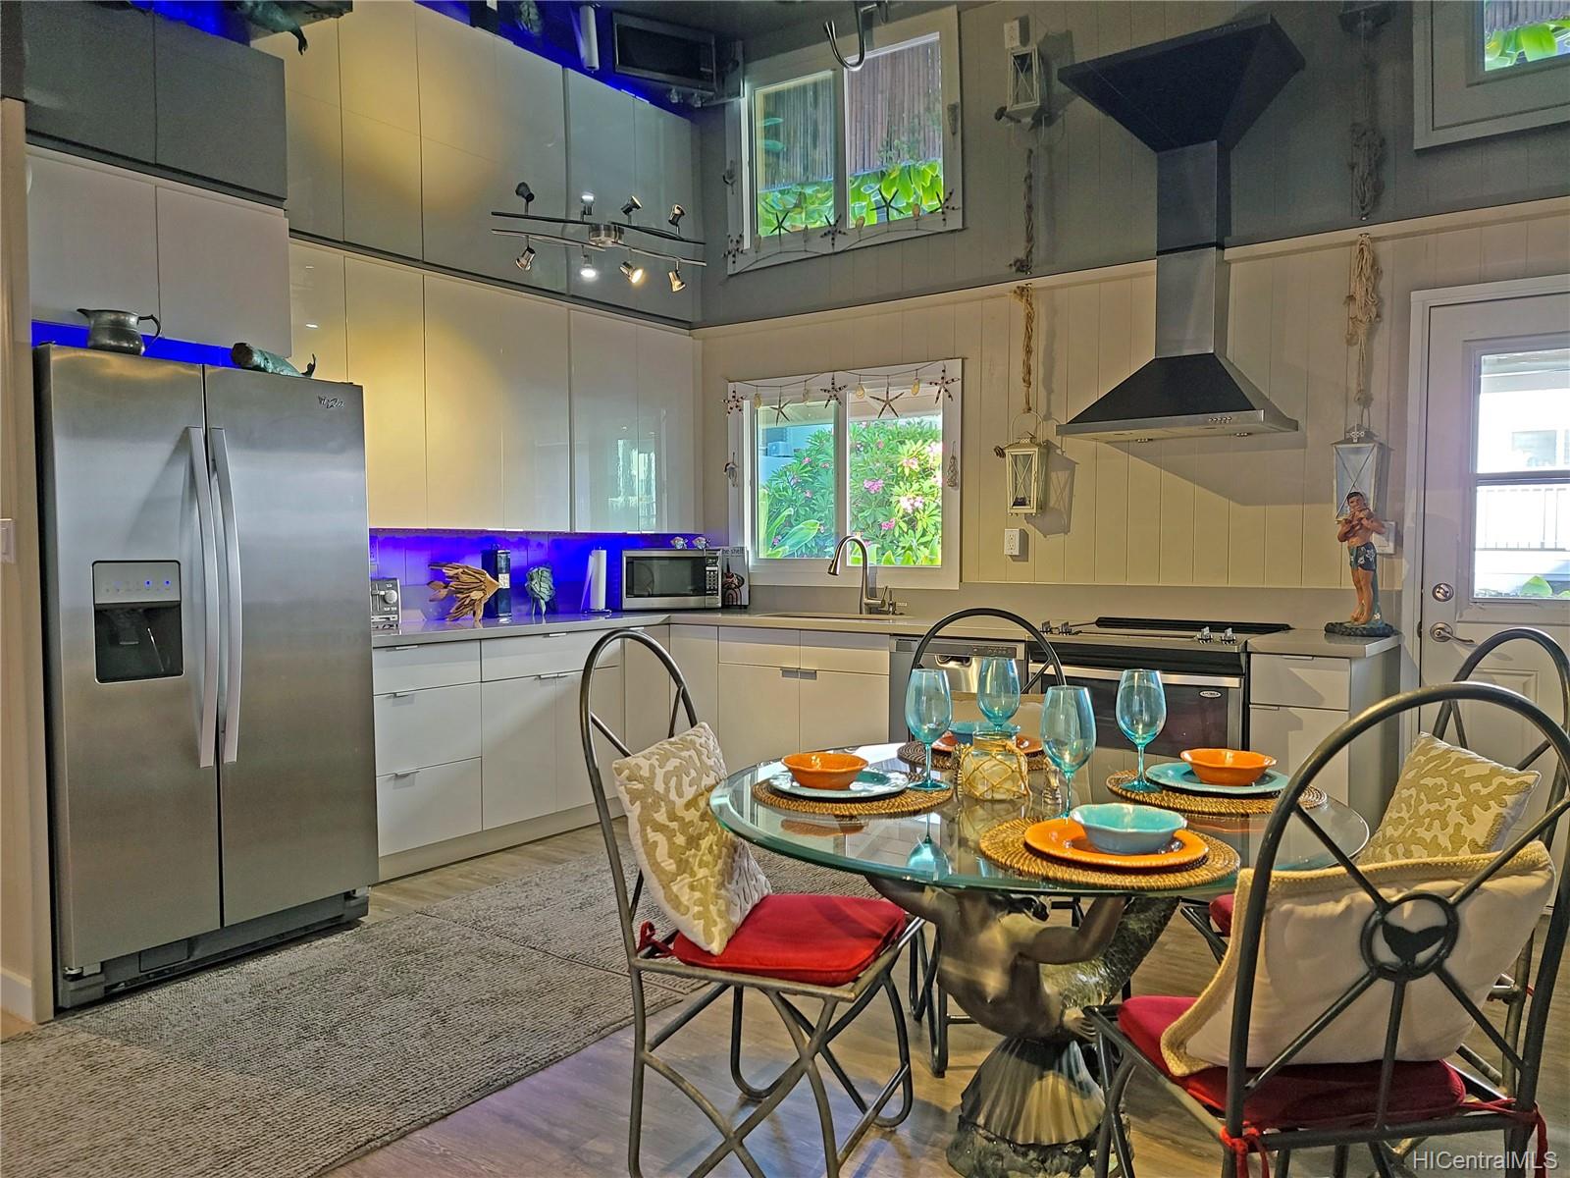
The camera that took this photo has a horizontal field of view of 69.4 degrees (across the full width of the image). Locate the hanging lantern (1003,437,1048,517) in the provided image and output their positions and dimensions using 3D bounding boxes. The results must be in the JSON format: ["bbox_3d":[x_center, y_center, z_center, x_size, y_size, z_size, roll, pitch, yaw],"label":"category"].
[{"bbox_3d":[1.053,-0.481,4.915,0.145,0.335,0.145,1,3,36],"label":"hanging lantern"}]

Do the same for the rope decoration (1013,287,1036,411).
[{"bbox_3d":[1.024,-1.019,4.843,0.085,0.535,0.060,1,3,36],"label":"rope decoration"}]

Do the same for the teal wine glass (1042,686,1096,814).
[{"bbox_3d":[0.466,0.275,1.863,0.092,0.223,0.092,0,2,0],"label":"teal wine glass"}]

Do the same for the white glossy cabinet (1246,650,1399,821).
[{"bbox_3d":[1.899,0.648,4.016,0.330,0.874,0.620,1,3,36],"label":"white glossy cabinet"}]

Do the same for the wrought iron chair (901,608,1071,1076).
[{"bbox_3d":[0.537,0.597,2.882,0.440,1.070,0.510,0,2,5],"label":"wrought iron chair"}]

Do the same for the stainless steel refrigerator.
[{"bbox_3d":[-1.908,0.236,3.527,0.860,1.762,0.900,1,3,37],"label":"stainless steel refrigerator"}]

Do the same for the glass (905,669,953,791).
[{"bbox_3d":[0.275,0.265,2.168,0.092,0.223,0.092,0,2,0],"label":"glass"}]

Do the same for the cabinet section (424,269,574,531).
[{"bbox_3d":[-1.360,-0.756,4.959,0.380,1.013,0.768,1,3,37],"label":"cabinet section"}]

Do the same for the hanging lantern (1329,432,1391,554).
[{"bbox_3d":[2.030,-0.370,3.980,0.170,0.385,0.170,1,2,30],"label":"hanging lantern"}]

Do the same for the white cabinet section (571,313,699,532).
[{"bbox_3d":[-0.871,-0.784,5.611,0.380,1.013,0.861,1,3,37],"label":"white cabinet section"}]

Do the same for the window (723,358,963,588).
[{"bbox_3d":[0.255,-0.526,5.451,1.332,1.032,0.100,1,3,37],"label":"window"}]

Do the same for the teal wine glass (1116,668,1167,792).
[{"bbox_3d":[0.675,0.264,2.145,0.092,0.223,0.092,0,2,0],"label":"teal wine glass"}]

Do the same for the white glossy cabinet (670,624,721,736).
[{"bbox_3d":[-0.249,0.559,5.460,0.297,0.780,0.560,1,3,37],"label":"white glossy cabinet"}]

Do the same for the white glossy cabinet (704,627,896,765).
[{"bbox_3d":[0.250,0.613,5.217,0.911,0.874,0.620,1,3,36],"label":"white glossy cabinet"}]

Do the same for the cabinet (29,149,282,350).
[{"bbox_3d":[-2.151,-1.010,3.645,0.600,0.479,0.842,1,3,37],"label":"cabinet"}]

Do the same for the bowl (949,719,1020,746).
[{"bbox_3d":[0.454,0.318,2.582,0.165,0.056,0.165,0,2,0],"label":"bowl"}]

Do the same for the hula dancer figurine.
[{"bbox_3d":[2.018,-0.083,3.976,0.230,0.494,0.170,1,2,31],"label":"hula dancer figurine"}]

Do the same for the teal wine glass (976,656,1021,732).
[{"bbox_3d":[0.475,0.267,2.510,0.097,0.234,0.097,1,3,36],"label":"teal wine glass"}]

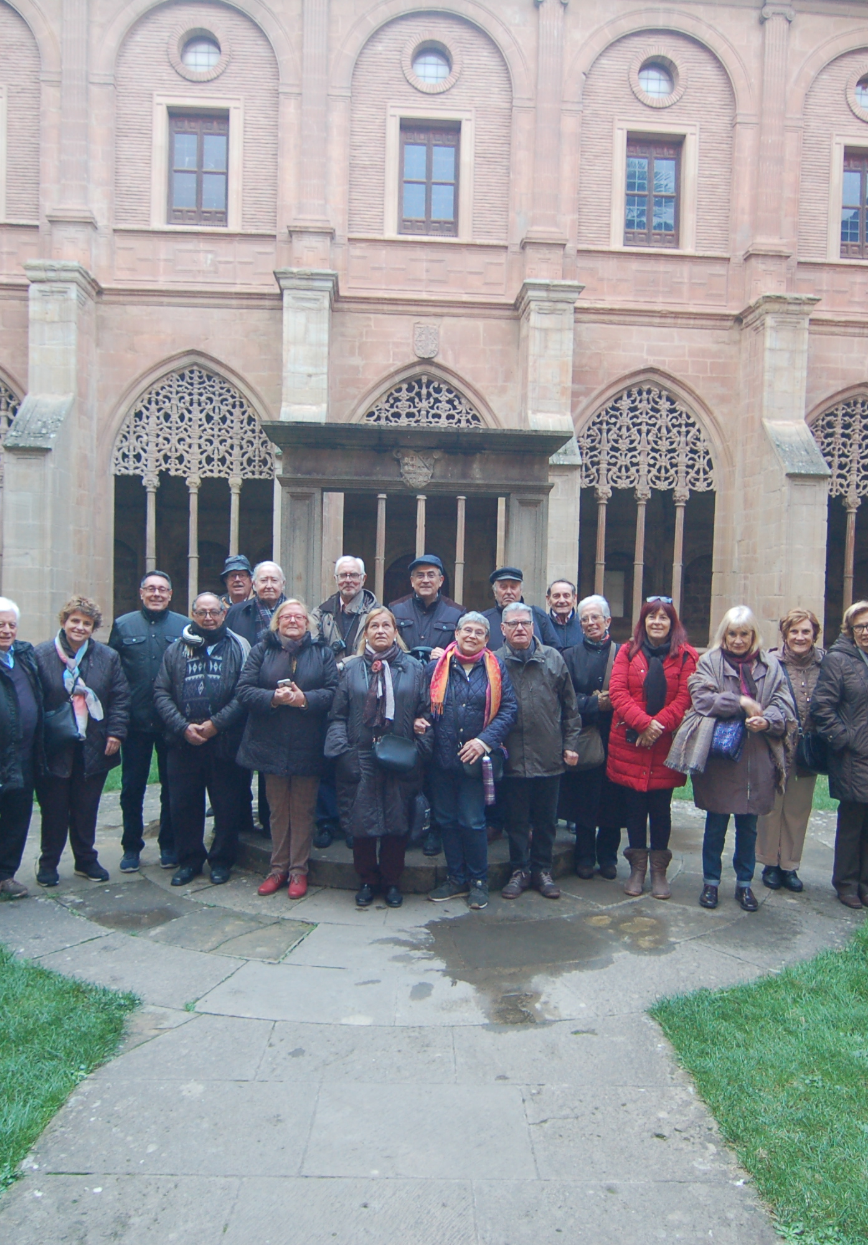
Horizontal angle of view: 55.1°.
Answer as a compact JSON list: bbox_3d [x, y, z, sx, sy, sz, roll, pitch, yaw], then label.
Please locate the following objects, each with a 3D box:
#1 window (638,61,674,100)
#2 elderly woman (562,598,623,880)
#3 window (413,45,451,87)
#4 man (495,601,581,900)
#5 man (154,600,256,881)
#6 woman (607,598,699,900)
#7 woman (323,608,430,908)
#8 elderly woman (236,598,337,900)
[{"bbox_3d":[3.779,-9.187,14.038,0.683,0.730,0.250,1,1,-4],"label":"window"},{"bbox_3d":[0.979,0.691,5.128,0.540,1.706,0.360,1,0,14],"label":"elderly woman"},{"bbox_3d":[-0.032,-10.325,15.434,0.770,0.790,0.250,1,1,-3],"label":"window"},{"bbox_3d":[0.583,0.709,4.767,0.520,1.647,0.350,1,1,6],"label":"man"},{"bbox_3d":[-1.338,0.659,4.859,0.620,1.677,0.400,1,0,-10],"label":"man"},{"bbox_3d":[1.266,0.706,4.815,0.570,1.691,0.380,1,0,12],"label":"woman"},{"bbox_3d":[-0.308,0.719,4.552,0.580,1.599,0.400,1,1,-3],"label":"woman"},{"bbox_3d":[-0.828,0.685,4.684,0.560,1.642,0.400,1,1,-2],"label":"elderly woman"}]

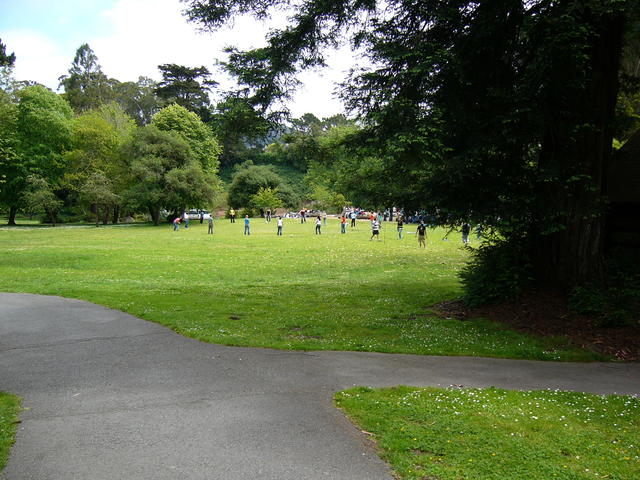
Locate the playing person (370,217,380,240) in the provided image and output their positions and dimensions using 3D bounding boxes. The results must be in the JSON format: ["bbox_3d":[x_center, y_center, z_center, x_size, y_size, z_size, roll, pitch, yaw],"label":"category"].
[{"bbox_3d":[4.096,-0.741,47.500,0.600,1.680,0.620,-3,5,-45],"label":"playing person"}]

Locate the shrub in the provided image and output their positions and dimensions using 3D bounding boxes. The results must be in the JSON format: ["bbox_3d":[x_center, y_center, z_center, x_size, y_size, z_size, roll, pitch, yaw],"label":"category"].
[{"bbox_3d":[3.600,0.663,13.200,1.500,1.400,1.450,0,3,0],"label":"shrub"}]

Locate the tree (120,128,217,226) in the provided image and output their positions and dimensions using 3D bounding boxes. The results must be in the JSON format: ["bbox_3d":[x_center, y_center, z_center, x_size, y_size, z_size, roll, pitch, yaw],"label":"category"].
[{"bbox_3d":[-17.908,-7.764,77.000,11.300,11.960,11.300,0,3,0],"label":"tree"}]

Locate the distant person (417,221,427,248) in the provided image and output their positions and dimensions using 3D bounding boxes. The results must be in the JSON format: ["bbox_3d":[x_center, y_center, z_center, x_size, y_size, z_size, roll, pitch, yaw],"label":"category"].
[{"bbox_3d":[6.412,-0.322,40.800,0.660,1.750,0.420,0,3,-6],"label":"distant person"}]

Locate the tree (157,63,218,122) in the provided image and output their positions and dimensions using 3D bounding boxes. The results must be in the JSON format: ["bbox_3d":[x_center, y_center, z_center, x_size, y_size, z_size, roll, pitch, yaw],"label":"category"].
[{"bbox_3d":[-23.279,-17.395,112.000,11.080,25.960,11.080,0,3,0],"label":"tree"}]

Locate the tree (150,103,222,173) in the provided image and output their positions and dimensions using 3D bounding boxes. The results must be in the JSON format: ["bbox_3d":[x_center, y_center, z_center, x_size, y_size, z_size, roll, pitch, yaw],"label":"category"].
[{"bbox_3d":[-18.971,-10.607,88.000,10.610,16.180,10.610,0,3,0],"label":"tree"}]

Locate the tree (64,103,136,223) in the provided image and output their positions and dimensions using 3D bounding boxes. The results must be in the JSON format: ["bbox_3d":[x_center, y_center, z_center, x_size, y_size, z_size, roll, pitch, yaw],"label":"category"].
[{"bbox_3d":[-27.815,-9.757,82.000,9.630,15.330,9.630,0,3,0],"label":"tree"}]

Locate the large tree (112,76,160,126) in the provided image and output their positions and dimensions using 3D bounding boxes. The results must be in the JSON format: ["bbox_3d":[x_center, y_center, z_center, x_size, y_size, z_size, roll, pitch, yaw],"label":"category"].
[{"bbox_3d":[-35.447,-18.351,125.000,11.200,26.460,11.200,0,3,0],"label":"large tree"}]

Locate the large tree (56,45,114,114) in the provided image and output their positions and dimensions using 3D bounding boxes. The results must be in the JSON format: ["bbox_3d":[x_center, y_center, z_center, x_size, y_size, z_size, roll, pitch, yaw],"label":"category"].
[{"bbox_3d":[-42.579,-20.241,118.000,10.940,30.820,10.940,0,3,0],"label":"large tree"}]

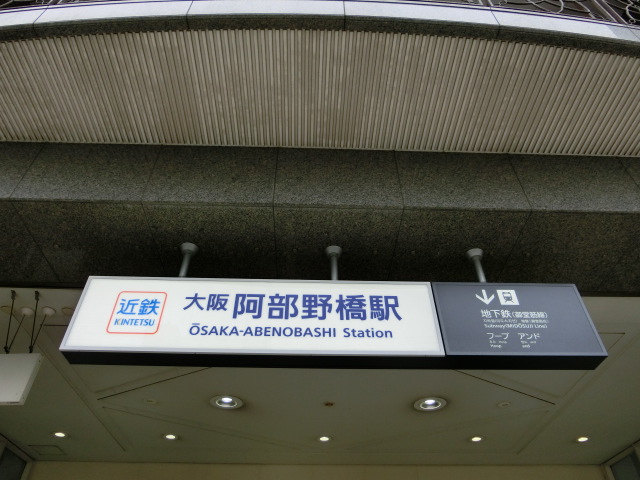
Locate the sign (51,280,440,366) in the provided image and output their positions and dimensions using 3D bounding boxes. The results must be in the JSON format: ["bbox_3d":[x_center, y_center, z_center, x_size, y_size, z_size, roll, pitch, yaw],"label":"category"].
[{"bbox_3d":[-0.419,0.568,3.234,2.468,0.582,0.189,1,-41,-2],"label":"sign"}]

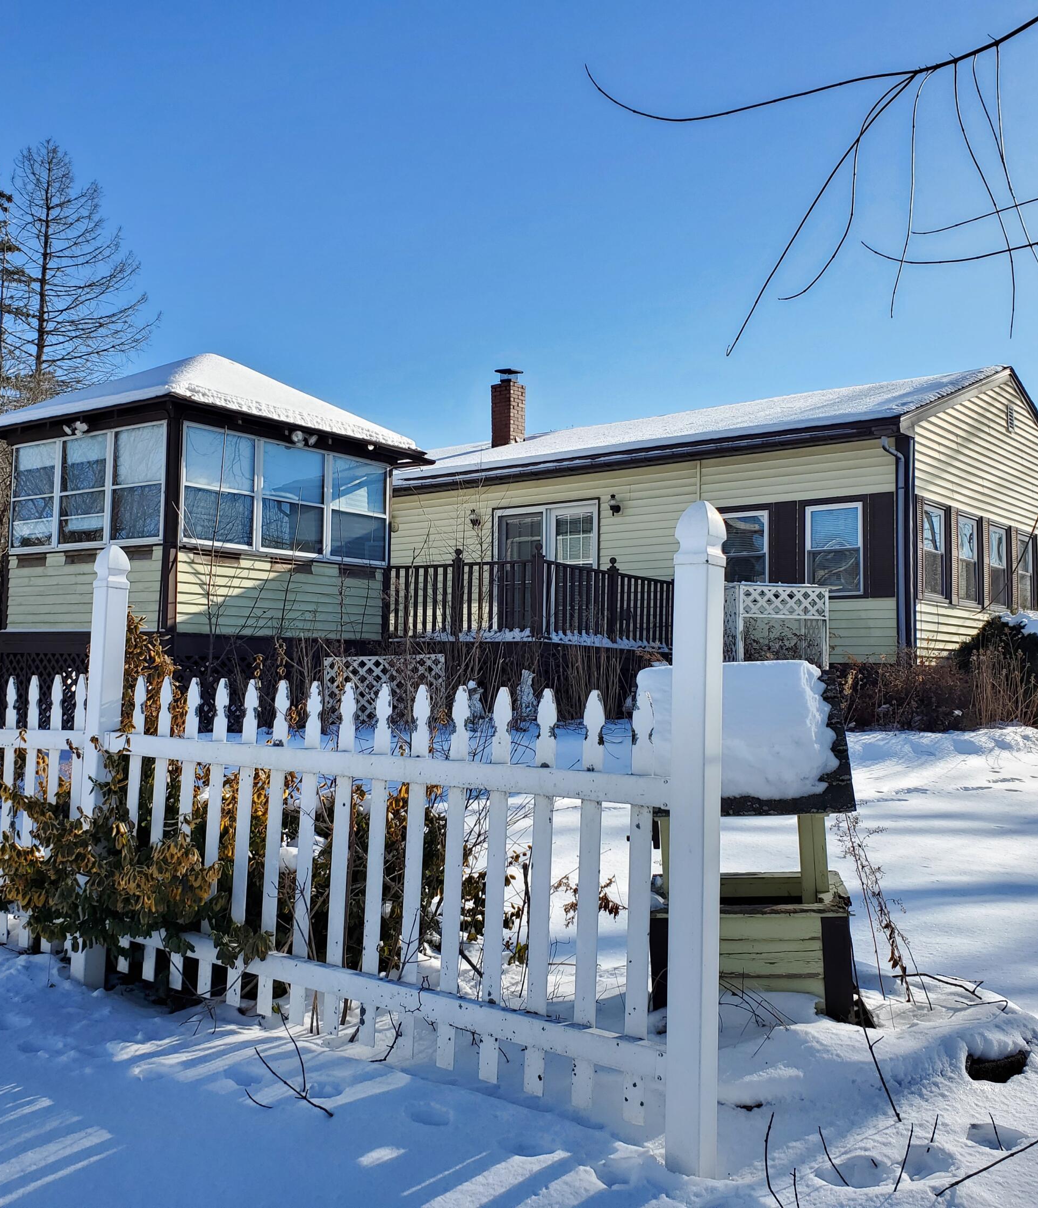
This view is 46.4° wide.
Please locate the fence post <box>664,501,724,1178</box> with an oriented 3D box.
[{"bbox_3d":[0.475,0.614,3.240,0.107,1.790,0.107,-2,-4,36],"label":"fence post"}]

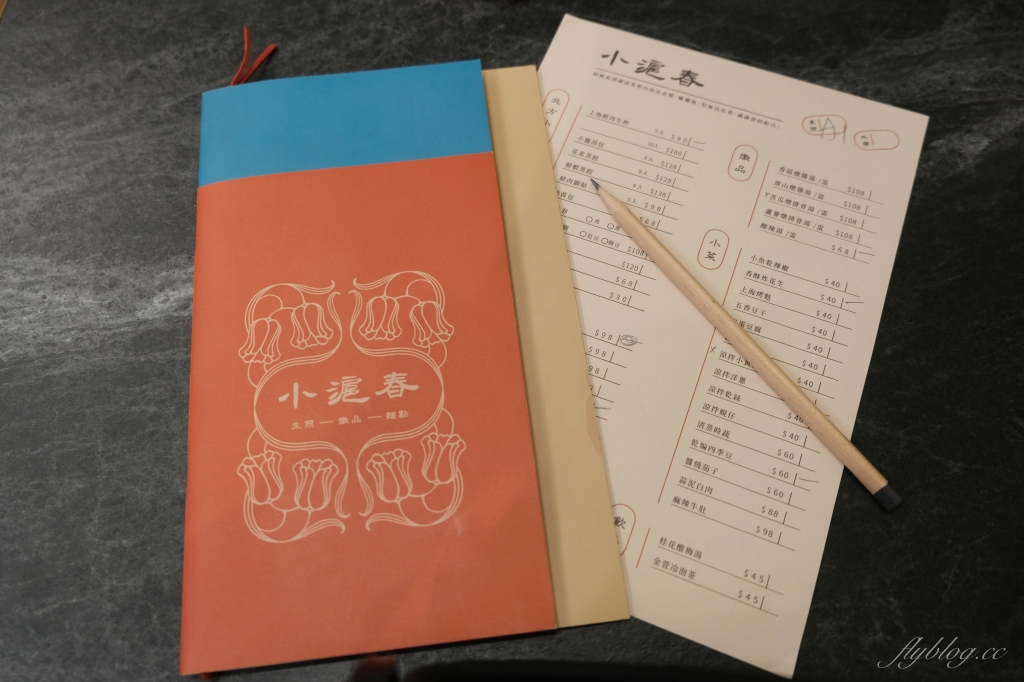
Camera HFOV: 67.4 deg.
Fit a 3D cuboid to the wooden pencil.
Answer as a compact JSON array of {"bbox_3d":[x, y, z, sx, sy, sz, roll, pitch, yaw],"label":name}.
[{"bbox_3d":[0.089,-0.005,0.314,0.007,0.007,0.181,-35,71,-11],"label":"wooden pencil"}]

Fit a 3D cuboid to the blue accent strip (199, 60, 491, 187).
[{"bbox_3d":[-0.079,-0.103,0.358,0.135,0.004,0.053,-7,68,-1],"label":"blue accent strip"}]

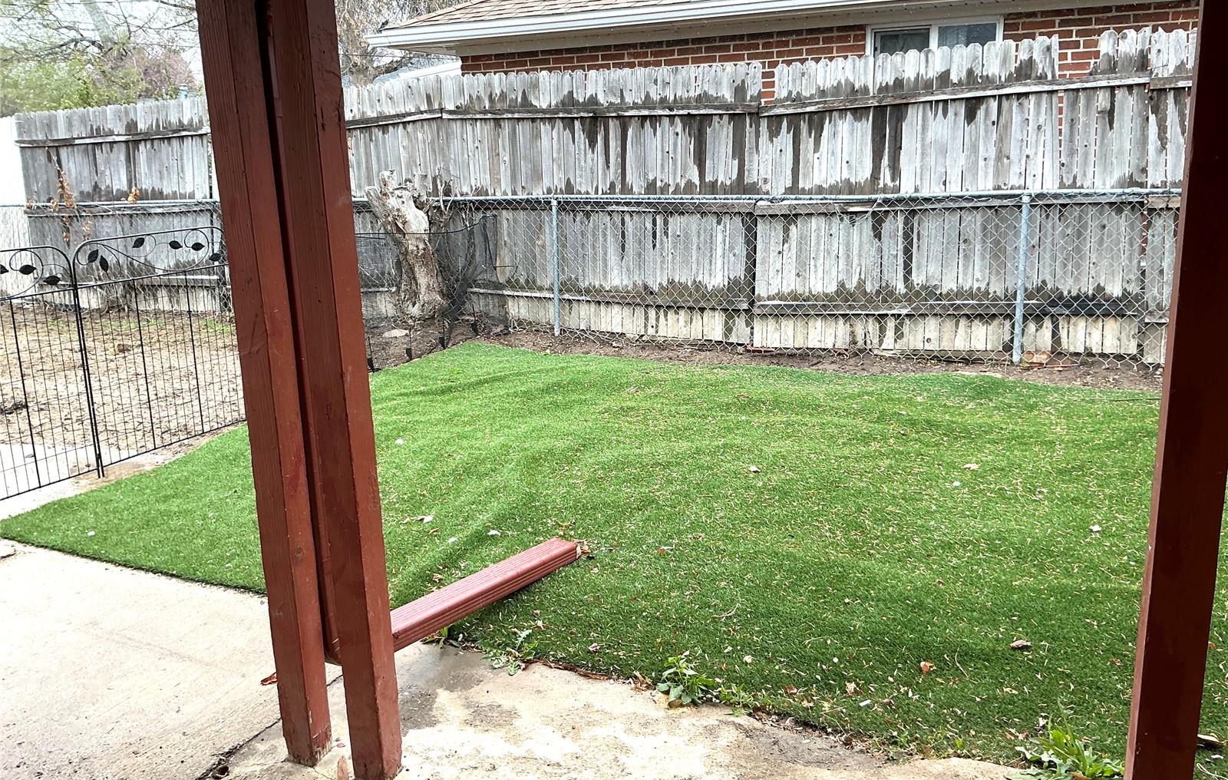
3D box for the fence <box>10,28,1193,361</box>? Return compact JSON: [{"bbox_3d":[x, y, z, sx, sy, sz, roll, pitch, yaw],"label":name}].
[{"bbox_3d":[-1.208,-1.393,7.597,9.900,1.880,0.150,4,13,24],"label":"fence"}]

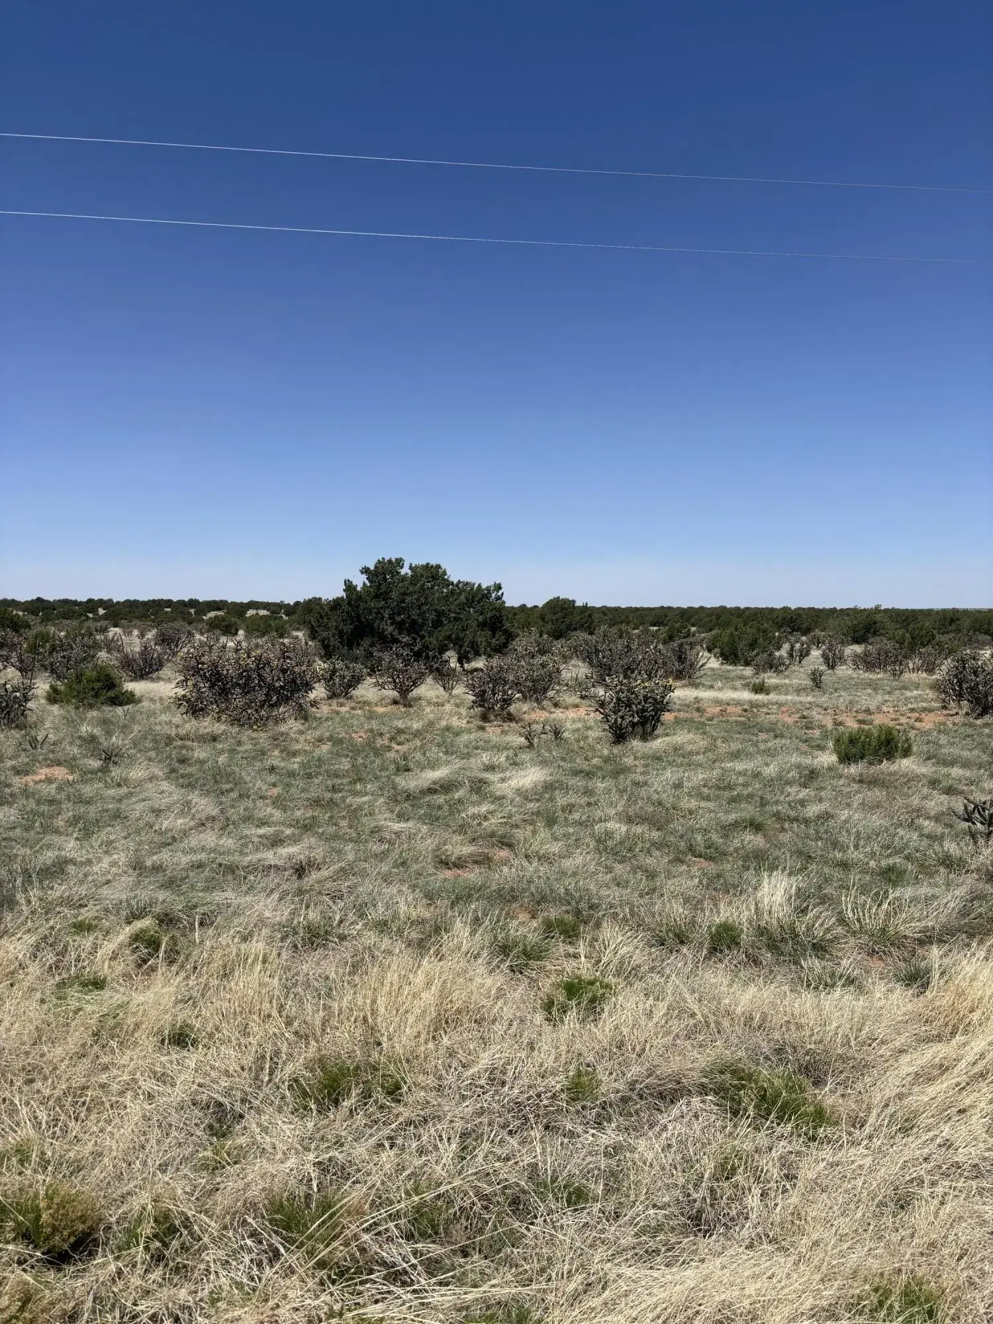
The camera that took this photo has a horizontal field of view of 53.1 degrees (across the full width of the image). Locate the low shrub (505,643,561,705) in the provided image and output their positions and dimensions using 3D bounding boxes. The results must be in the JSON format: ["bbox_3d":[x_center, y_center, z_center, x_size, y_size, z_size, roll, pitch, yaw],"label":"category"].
[{"bbox_3d":[0.683,0.228,18.456,1.030,1.120,0.980,0,3,2],"label":"low shrub"}]

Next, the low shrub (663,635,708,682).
[{"bbox_3d":[4.700,-0.093,24.869,1.170,1.130,1.050,1,3,11],"label":"low shrub"}]

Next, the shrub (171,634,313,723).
[{"bbox_3d":[-3.950,0.258,15.627,2.090,1.340,1.670,-1,3,-14],"label":"shrub"}]

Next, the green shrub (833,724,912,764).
[{"bbox_3d":[4.518,0.960,11.932,0.935,0.419,0.748,2,3,21],"label":"green shrub"}]

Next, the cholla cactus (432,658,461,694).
[{"bbox_3d":[-1.019,0.298,20.427,0.611,0.745,0.550,0,3,-3],"label":"cholla cactus"}]

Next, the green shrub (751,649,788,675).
[{"bbox_3d":[7.527,-0.002,27.341,0.980,0.710,0.890,1,3,15],"label":"green shrub"}]

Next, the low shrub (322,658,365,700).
[{"bbox_3d":[-2.996,0.321,19.457,0.822,0.784,0.740,0,3,-9],"label":"low shrub"}]

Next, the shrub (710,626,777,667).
[{"bbox_3d":[7.948,-0.546,31.921,2.139,1.264,1.925,1,3,14],"label":"shrub"}]

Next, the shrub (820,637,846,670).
[{"bbox_3d":[9.989,-0.254,29.525,0.730,0.990,0.690,1,3,19],"label":"shrub"}]

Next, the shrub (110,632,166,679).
[{"bbox_3d":[-9.285,-0.163,25.657,1.400,1.190,1.260,-1,3,-20],"label":"shrub"}]

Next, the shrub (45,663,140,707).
[{"bbox_3d":[-7.339,0.397,18.074,1.621,0.738,1.459,-1,3,-22],"label":"shrub"}]

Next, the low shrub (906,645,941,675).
[{"bbox_3d":[11.569,-0.029,26.878,0.870,0.810,0.780,1,3,23],"label":"low shrub"}]

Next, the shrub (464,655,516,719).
[{"bbox_3d":[-0.082,0.403,16.358,0.860,0.994,0.774,0,3,0],"label":"shrub"}]

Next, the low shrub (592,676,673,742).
[{"bbox_3d":[1.844,0.614,13.459,1.060,0.850,0.950,0,3,8],"label":"low shrub"}]

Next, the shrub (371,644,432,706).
[{"bbox_3d":[-1.740,0.234,18.257,1.090,1.130,1.040,0,3,-5],"label":"shrub"}]

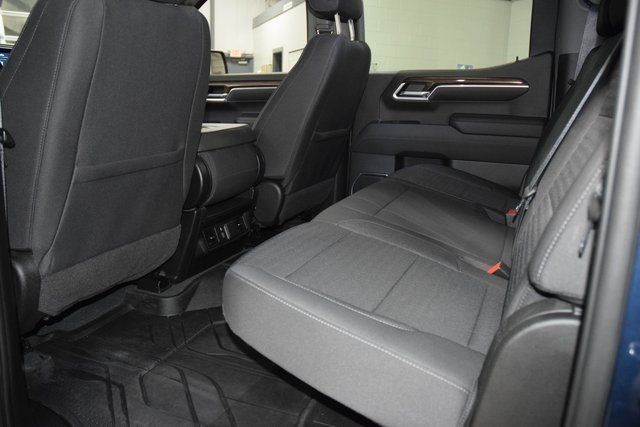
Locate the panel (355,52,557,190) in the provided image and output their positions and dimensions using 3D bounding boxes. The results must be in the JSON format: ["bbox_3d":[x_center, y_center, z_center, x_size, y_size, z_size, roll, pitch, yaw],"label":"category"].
[{"bbox_3d":[0.521,-0.328,2.129,0.860,0.710,0.130,8,17,24],"label":"panel"}]

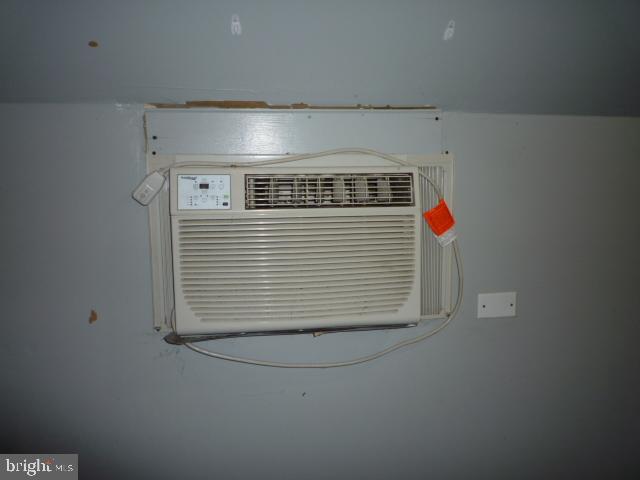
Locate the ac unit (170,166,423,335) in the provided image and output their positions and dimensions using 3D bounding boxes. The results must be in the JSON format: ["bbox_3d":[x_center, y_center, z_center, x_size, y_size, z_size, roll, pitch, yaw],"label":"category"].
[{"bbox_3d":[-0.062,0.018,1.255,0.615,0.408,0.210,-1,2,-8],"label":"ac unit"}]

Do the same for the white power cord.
[{"bbox_3d":[-0.015,0.053,1.222,0.837,0.586,0.090,-1,2,-8],"label":"white power cord"}]

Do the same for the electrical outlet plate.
[{"bbox_3d":[0.514,0.189,1.338,0.114,0.070,0.008,-1,2,-8],"label":"electrical outlet plate"}]

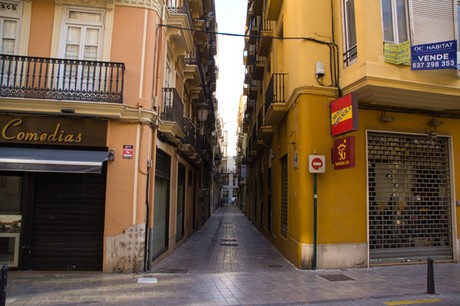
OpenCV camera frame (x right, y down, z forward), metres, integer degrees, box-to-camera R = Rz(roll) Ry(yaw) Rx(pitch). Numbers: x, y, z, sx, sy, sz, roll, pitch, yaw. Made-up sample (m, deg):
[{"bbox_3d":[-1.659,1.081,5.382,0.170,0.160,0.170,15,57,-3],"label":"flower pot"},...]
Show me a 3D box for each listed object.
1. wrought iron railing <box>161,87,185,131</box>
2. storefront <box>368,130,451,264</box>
[{"bbox_3d":[-1.742,-1.203,10.821,0.390,1.000,2.140,1,-8,0],"label":"wrought iron railing"},{"bbox_3d":[5.154,1.291,9.842,2.850,3.600,0.150,3,-8,-16],"label":"storefront"}]

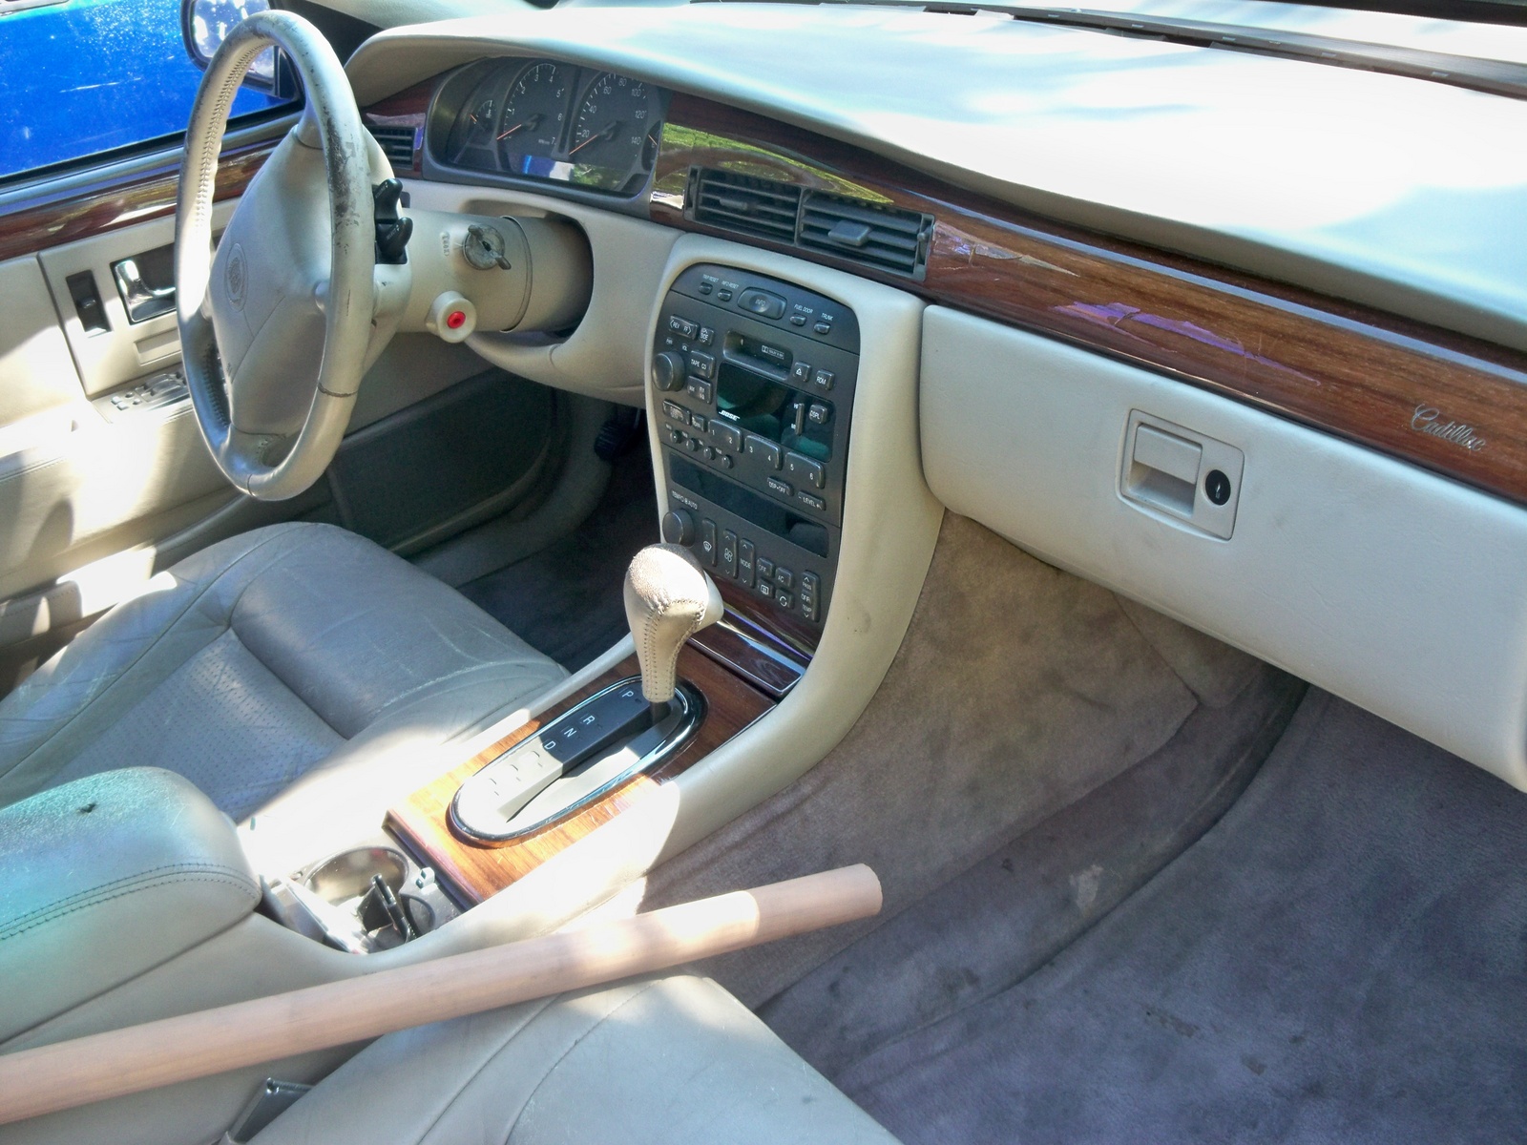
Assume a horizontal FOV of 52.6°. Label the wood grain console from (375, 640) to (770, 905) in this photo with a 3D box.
[{"bbox_3d":[-0.133,0.137,1.143,0.265,0.030,0.151,-34,39,-26],"label":"wood grain console"}]

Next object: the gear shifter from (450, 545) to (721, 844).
[{"bbox_3d":[-0.133,0.080,1.116,0.248,0.135,0.112,-34,39,-26],"label":"gear shifter"}]

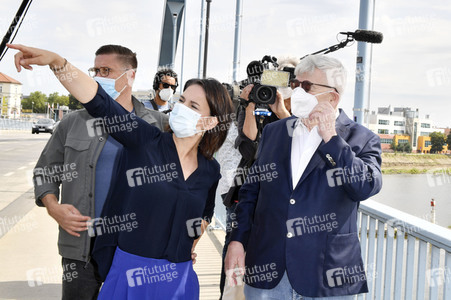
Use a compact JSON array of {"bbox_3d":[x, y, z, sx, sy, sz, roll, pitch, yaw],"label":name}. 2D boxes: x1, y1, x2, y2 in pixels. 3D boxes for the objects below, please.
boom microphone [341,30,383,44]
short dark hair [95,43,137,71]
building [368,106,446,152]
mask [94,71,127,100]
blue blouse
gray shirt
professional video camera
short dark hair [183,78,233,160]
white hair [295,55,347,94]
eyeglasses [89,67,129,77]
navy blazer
[{"bbox_3d":[0.600,-0.496,2.650,0.210,0.065,0.060,4,4,30],"label":"boom microphone"},{"bbox_3d":[-0.479,-0.408,2.673,0.168,0.145,0.195,4,3,35],"label":"short dark hair"},{"bbox_3d":[67.399,-7.676,225.000,34.000,17.000,22.000,2,3,6],"label":"building"},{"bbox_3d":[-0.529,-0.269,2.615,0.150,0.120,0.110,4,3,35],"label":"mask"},{"bbox_3d":[-0.264,0.115,2.200,0.470,0.650,0.320,8,2,7],"label":"blue blouse"},{"bbox_3d":[-0.566,0.134,2.720,0.560,0.710,0.320,3,3,14],"label":"gray shirt"},{"bbox_3d":[0.208,-0.353,3.050,0.250,0.260,0.500,2,3,-6],"label":"professional video camera"},{"bbox_3d":[-0.067,-0.114,2.240,0.190,0.290,0.220,13,3,38],"label":"short dark hair"},{"bbox_3d":[0.383,-0.300,2.420,0.210,0.170,0.180,-1,4,-38],"label":"white hair"},{"bbox_3d":[-0.511,-0.334,2.635,0.145,0.046,0.142,4,3,35],"label":"eyeglasses"},{"bbox_3d":[0.326,0.207,2.420,0.570,0.710,0.370,4,4,25],"label":"navy blazer"}]

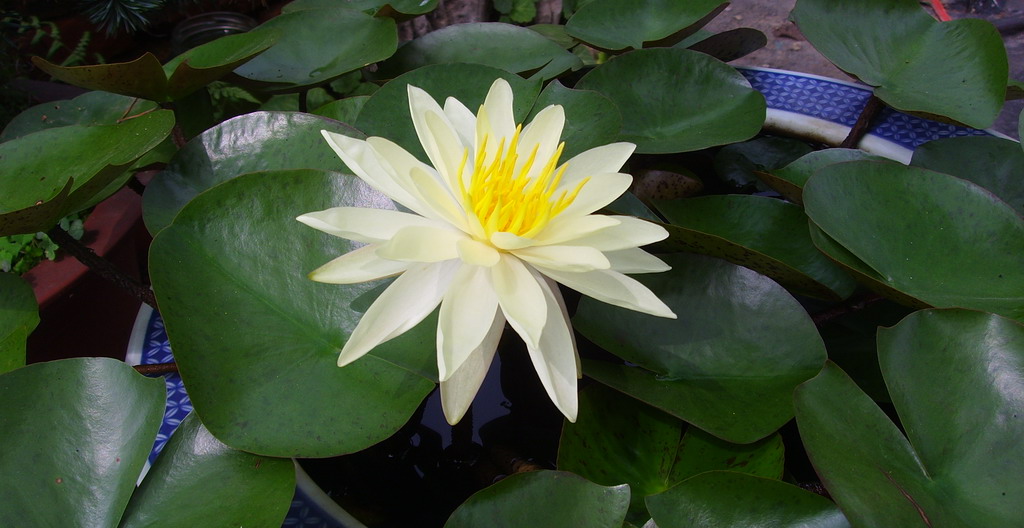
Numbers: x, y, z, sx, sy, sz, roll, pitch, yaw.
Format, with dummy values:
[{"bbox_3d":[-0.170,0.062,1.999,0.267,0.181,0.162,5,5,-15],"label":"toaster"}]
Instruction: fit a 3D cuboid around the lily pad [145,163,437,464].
[{"bbox_3d":[-0.083,0.019,0.450,0.118,0.022,0.128,-4,55,0],"label":"lily pad"}]

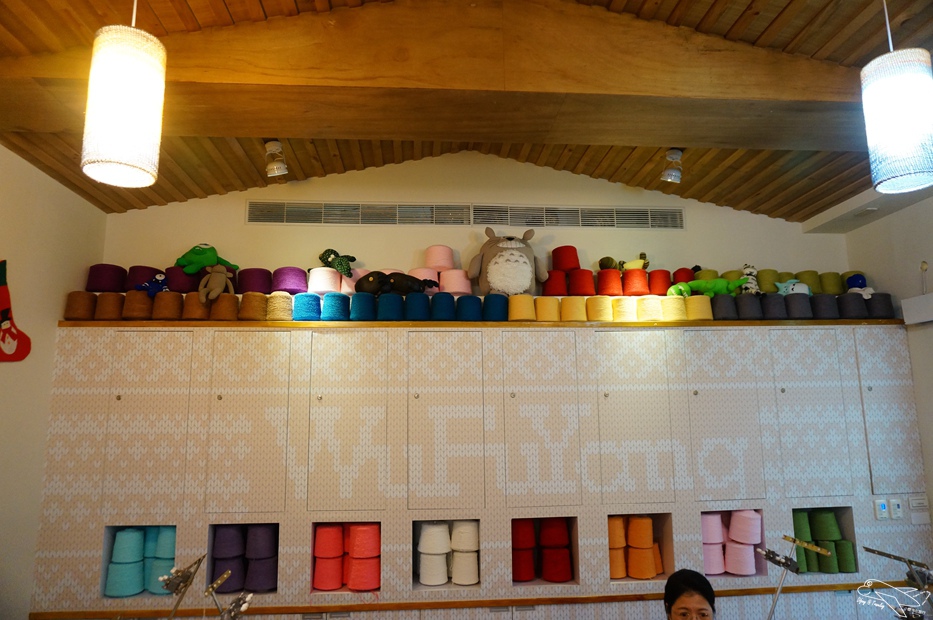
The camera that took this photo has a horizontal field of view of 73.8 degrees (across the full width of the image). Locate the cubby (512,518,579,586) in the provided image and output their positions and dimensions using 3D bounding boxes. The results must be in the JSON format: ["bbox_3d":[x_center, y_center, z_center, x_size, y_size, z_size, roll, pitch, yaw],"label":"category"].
[{"bbox_3d":[0.429,1.382,3.659,0.378,0.370,0.380,0,-10,-4],"label":"cubby"}]

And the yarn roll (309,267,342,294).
[{"bbox_3d":[-0.937,-0.170,4.133,0.215,0.186,0.215,0,-9,-5],"label":"yarn roll"}]

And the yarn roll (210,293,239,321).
[{"bbox_3d":[-1.423,-0.005,3.652,0.162,0.168,0.162,0,-9,-5],"label":"yarn roll"}]

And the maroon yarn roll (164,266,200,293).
[{"bbox_3d":[-1.862,-0.177,4.094,0.216,0.184,0.216,0,-9,-5],"label":"maroon yarn roll"}]

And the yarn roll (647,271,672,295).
[{"bbox_3d":[1.354,-0.173,4.340,0.163,0.187,0.163,-1,-9,0],"label":"yarn roll"}]

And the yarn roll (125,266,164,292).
[{"bbox_3d":[-1.984,-0.170,3.852,0.214,0.171,0.214,0,-9,-5],"label":"yarn roll"}]

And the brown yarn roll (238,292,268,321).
[{"bbox_3d":[-1.261,-0.003,3.685,0.162,0.175,0.162,0,-10,-4],"label":"brown yarn roll"}]

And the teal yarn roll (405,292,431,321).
[{"bbox_3d":[-0.290,-0.008,3.742,0.154,0.174,0.154,0,-9,-5],"label":"teal yarn roll"}]

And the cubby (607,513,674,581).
[{"bbox_3d":[0.980,1.380,3.702,0.378,0.370,0.380,0,-10,-4],"label":"cubby"}]

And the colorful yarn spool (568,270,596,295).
[{"bbox_3d":[0.751,-0.165,4.046,0.187,0.176,0.187,0,-8,-5],"label":"colorful yarn spool"}]

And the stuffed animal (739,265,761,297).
[{"bbox_3d":[1.829,-0.185,3.988,0.148,0.219,0.120,0,-8,-5],"label":"stuffed animal"}]

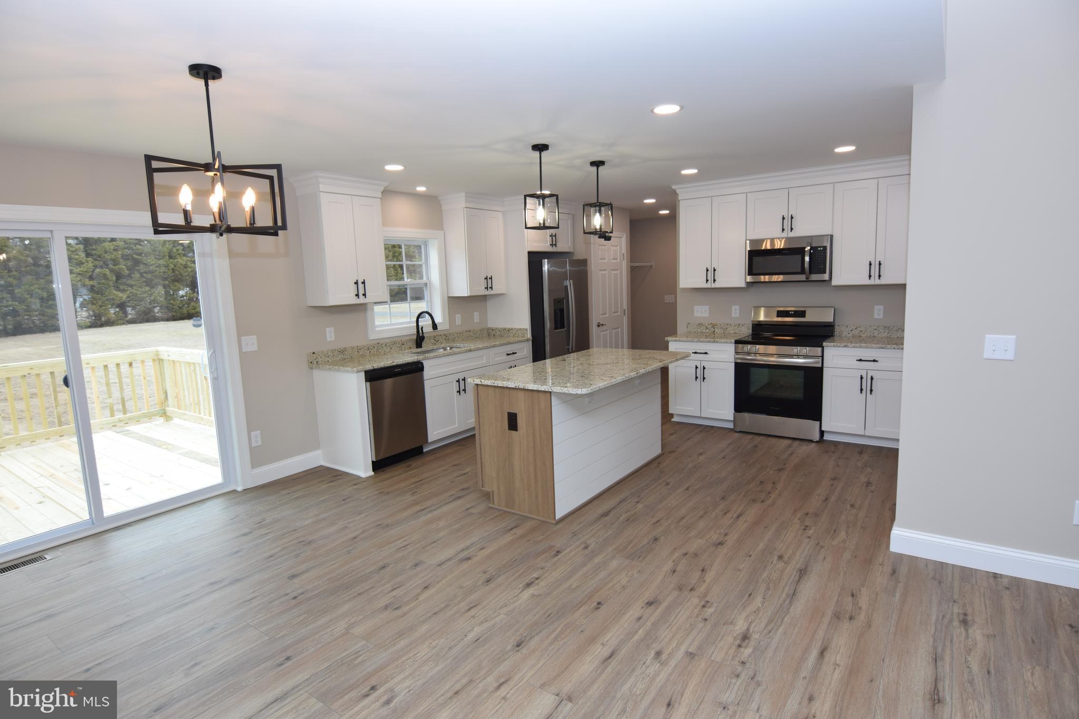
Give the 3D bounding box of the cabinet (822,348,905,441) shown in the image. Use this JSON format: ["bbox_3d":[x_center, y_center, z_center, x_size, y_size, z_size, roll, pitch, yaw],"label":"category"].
[{"bbox_3d":[2.996,0.243,4.898,0.664,0.769,0.615,4,11,36],"label":"cabinet"}]

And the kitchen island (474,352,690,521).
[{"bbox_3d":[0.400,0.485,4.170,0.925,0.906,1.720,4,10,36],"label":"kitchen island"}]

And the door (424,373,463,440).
[{"bbox_3d":[-0.891,0.443,5.091,0.021,0.590,0.460,4,10,36],"label":"door"}]

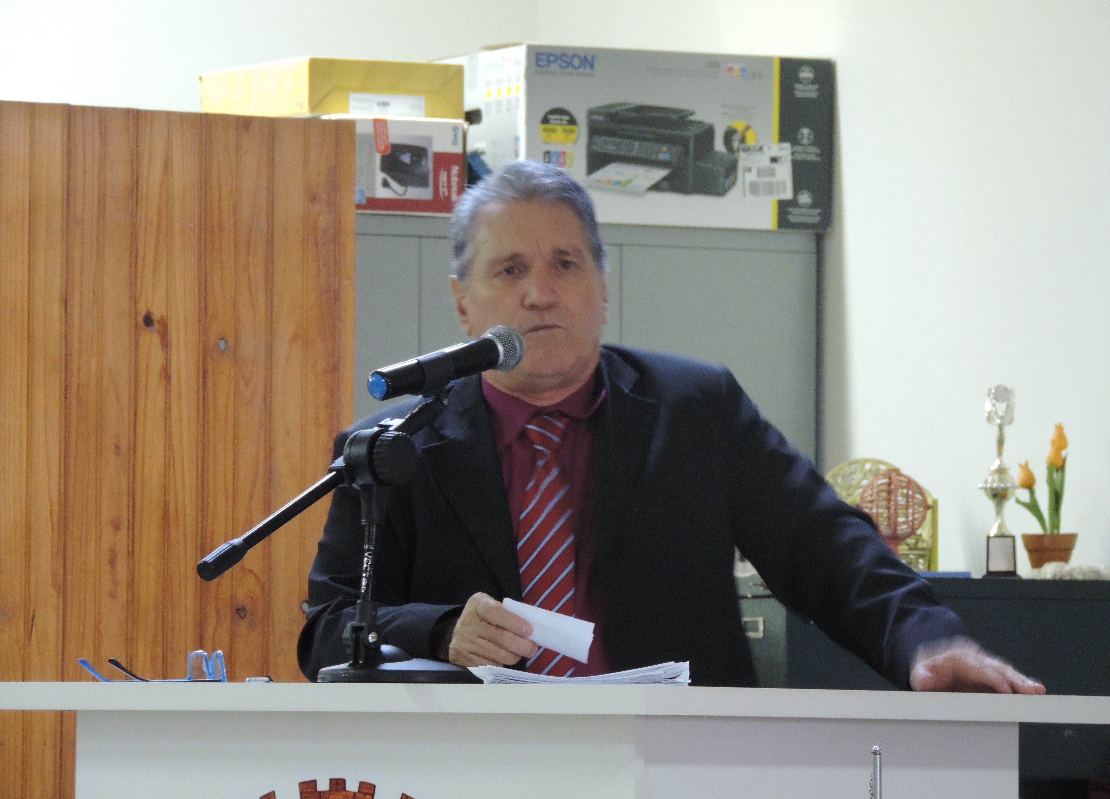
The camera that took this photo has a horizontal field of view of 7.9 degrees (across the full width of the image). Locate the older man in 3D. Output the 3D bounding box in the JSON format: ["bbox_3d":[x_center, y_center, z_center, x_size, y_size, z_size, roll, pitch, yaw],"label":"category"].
[{"bbox_3d":[0.127,0.584,9.232,0.860,1.720,0.500,1,-3,-2],"label":"older man"}]

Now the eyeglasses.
[{"bbox_3d":[-0.459,0.304,9.130,0.138,0.037,0.135,1,-3,-17],"label":"eyeglasses"}]

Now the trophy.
[{"bbox_3d":[0.713,0.132,12.830,0.067,0.308,0.062,0,-3,0],"label":"trophy"}]

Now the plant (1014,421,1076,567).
[{"bbox_3d":[0.793,0.156,12.930,0.096,0.236,0.090,0,-3,0],"label":"plant"}]

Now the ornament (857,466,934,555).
[{"bbox_3d":[0.541,0.195,12.780,0.120,0.165,0.115,0,-3,0],"label":"ornament"}]

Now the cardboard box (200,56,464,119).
[{"bbox_3d":[-0.382,-0.513,13.715,0.287,0.097,0.455,2,-3,-25],"label":"cardboard box"}]

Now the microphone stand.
[{"bbox_3d":[-0.238,0.149,8.882,0.180,0.327,0.420,-2,-3,41],"label":"microphone stand"}]

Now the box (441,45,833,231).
[{"bbox_3d":[0.118,-0.441,14.023,0.590,0.301,0.450,2,-3,-25],"label":"box"}]

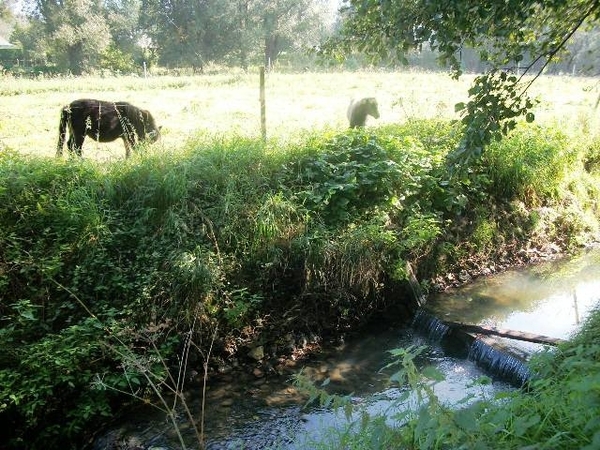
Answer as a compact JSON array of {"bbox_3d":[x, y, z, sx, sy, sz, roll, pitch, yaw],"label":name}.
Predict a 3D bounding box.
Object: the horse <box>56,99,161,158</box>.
[{"bbox_3d":[-3.067,-1.439,8.778,1.630,1.070,0.500,-2,17,-8],"label":"horse"}]

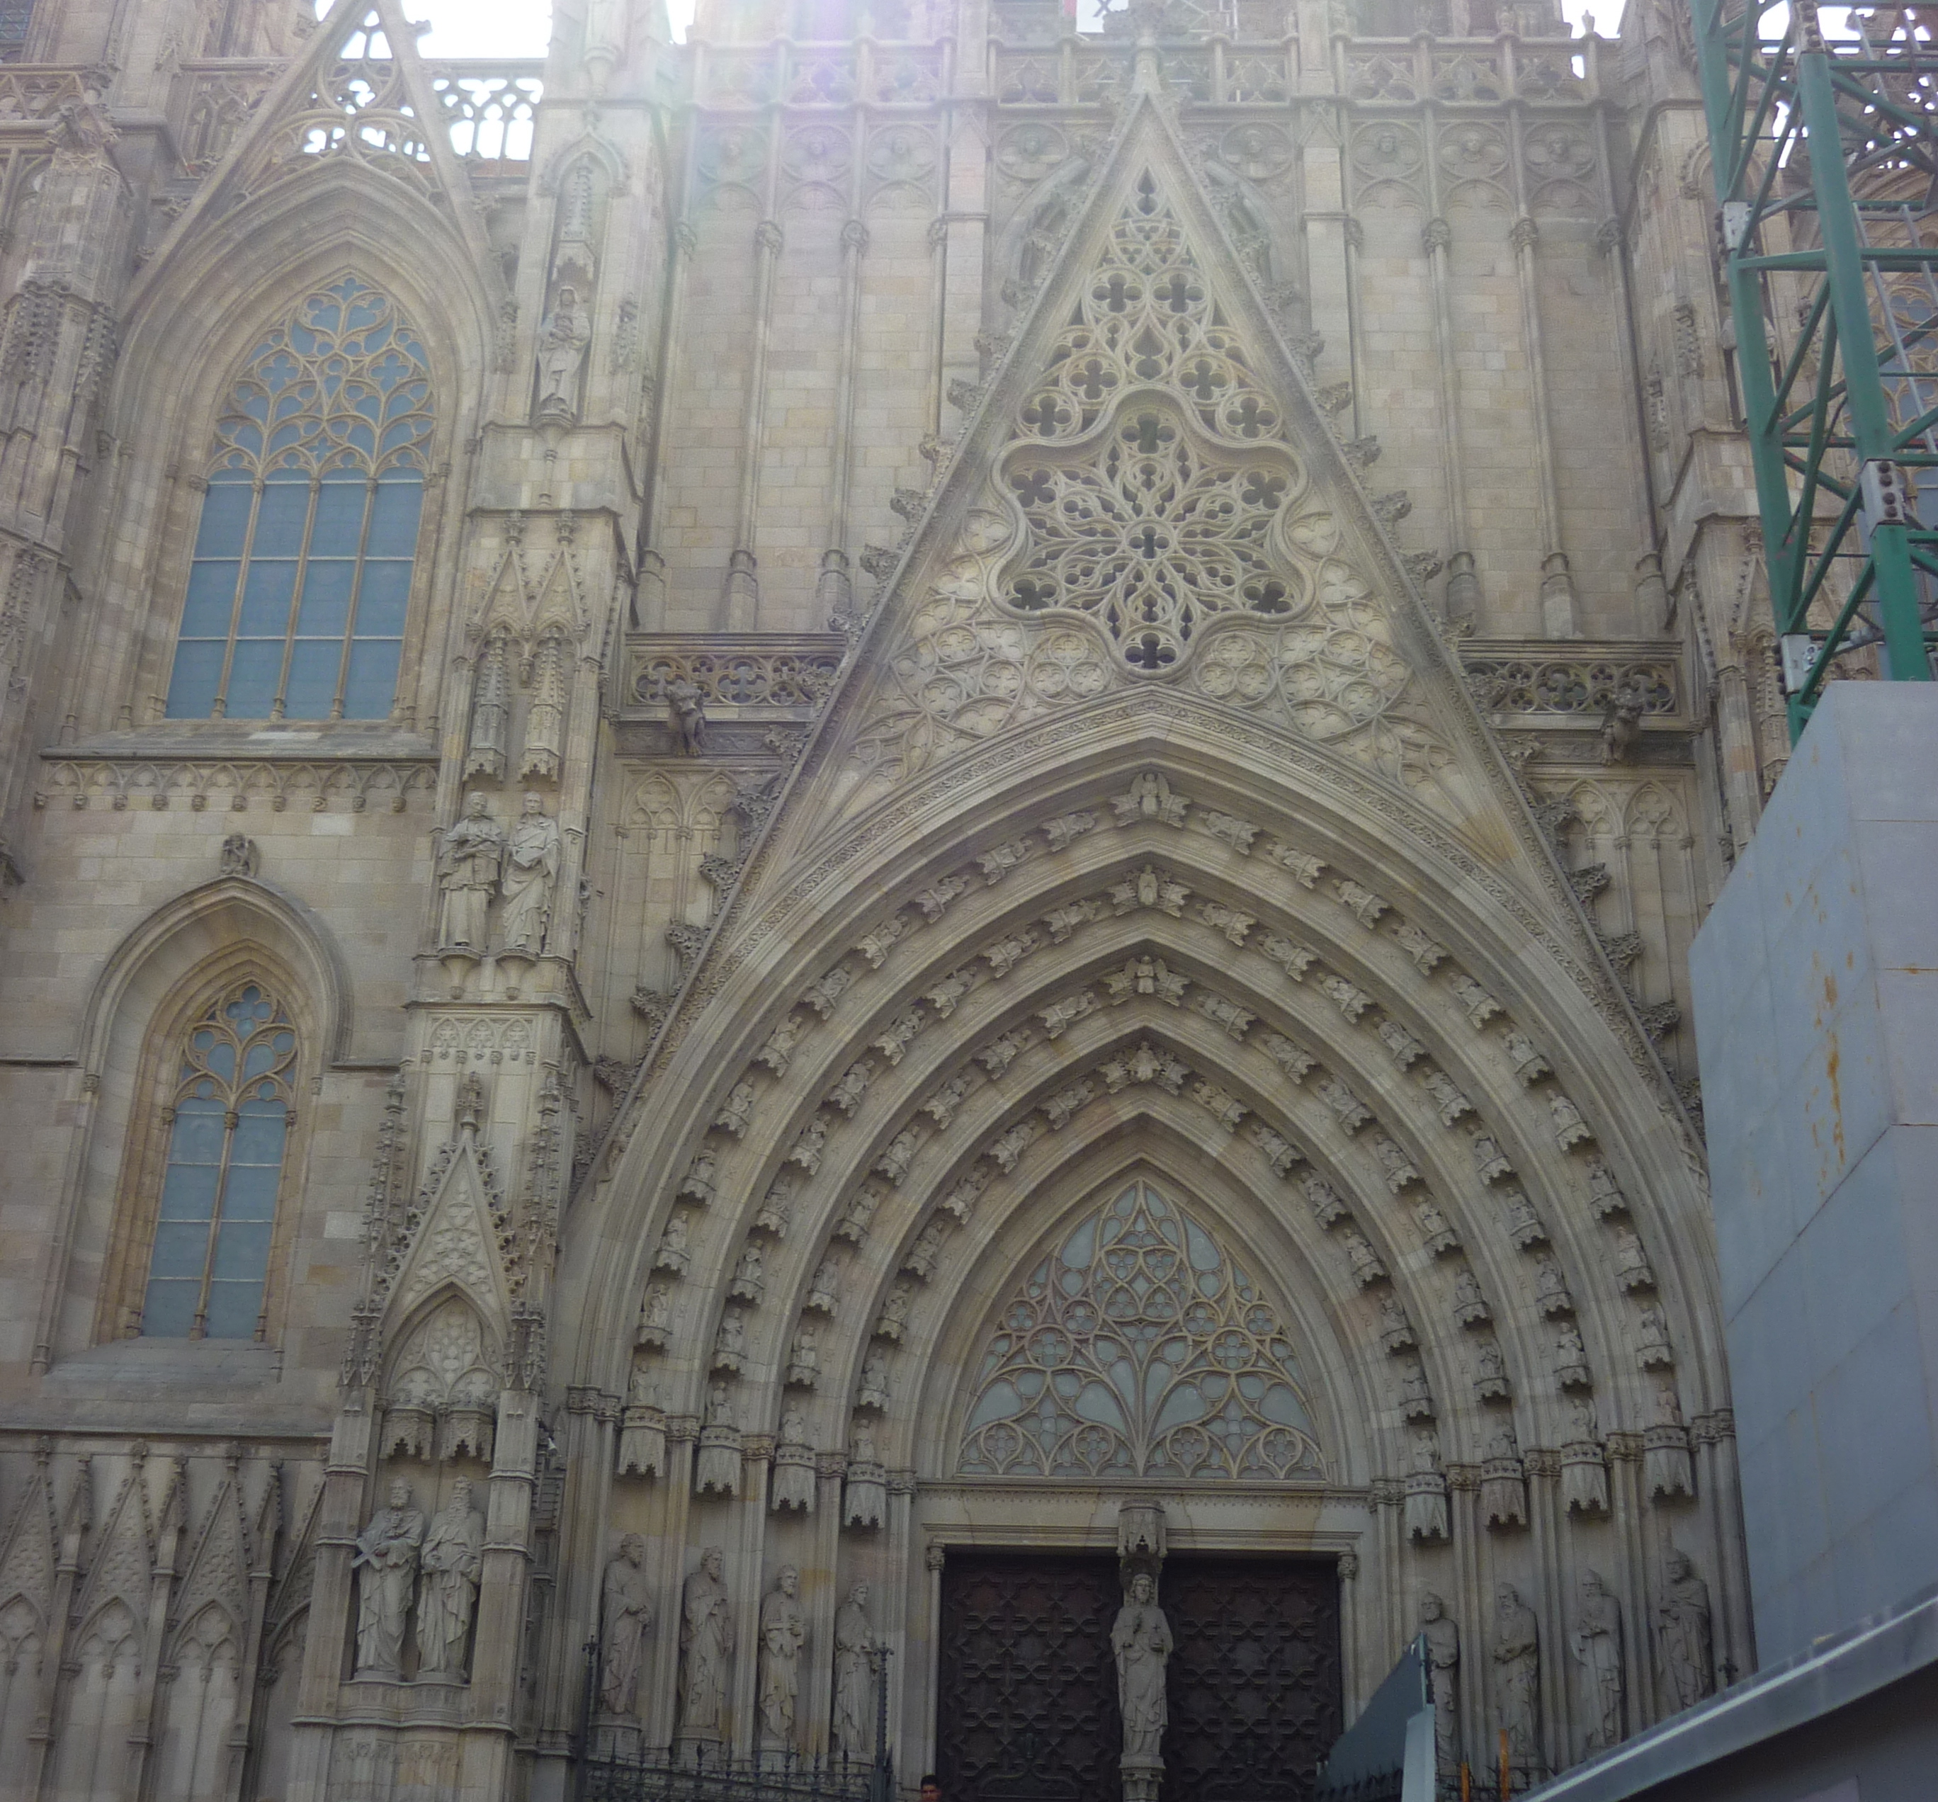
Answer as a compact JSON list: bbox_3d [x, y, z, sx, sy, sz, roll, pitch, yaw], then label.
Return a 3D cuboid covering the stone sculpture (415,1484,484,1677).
[{"bbox_3d":[-4.606,6.000,21.899,0.540,1.702,0.480,1,-25,2],"label":"stone sculpture"}]

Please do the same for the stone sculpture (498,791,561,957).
[{"bbox_3d":[-4.451,-0.277,24.947,0.550,1.800,0.480,1,-25,2],"label":"stone sculpture"}]

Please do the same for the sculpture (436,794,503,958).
[{"bbox_3d":[-5.046,-0.256,24.956,0.580,1.754,0.480,1,-25,2],"label":"sculpture"}]

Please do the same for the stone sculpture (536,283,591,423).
[{"bbox_3d":[-4.600,-6.218,27.955,0.520,1.821,0.480,1,-25,2],"label":"stone sculpture"}]

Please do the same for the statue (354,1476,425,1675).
[{"bbox_3d":[-5.166,6.005,21.915,0.550,1.703,0.480,1,-25,2],"label":"statue"}]

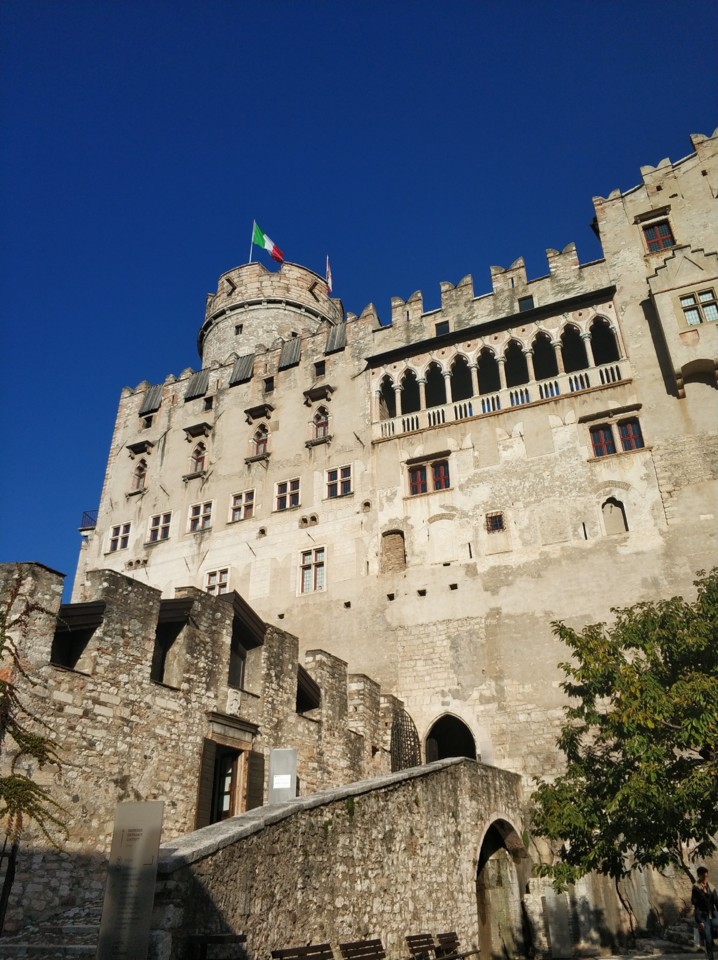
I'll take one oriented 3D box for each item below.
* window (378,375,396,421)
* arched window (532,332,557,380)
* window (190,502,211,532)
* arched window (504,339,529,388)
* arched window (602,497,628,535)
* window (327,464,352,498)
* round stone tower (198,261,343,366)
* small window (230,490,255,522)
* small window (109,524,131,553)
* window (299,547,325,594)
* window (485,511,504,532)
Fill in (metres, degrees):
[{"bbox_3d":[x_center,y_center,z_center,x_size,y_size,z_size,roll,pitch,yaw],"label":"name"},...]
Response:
[{"bbox_3d":[1.393,-3.985,35.674,0.830,2.496,0.300,-13,-32,20],"label":"window"},{"bbox_3d":[8.139,-5.467,33.111,1.015,2.679,0.300,-13,-32,20],"label":"arched window"},{"bbox_3d":[-8.379,1.971,39.784,1.361,1.594,0.300,-14,-33,22],"label":"window"},{"bbox_3d":[7.492,-5.509,35.555,1.150,2.750,0.350,-13,-33,20],"label":"arched window"},{"bbox_3d":[10.262,1.453,29.984,0.802,1.568,0.300,-13,-32,21],"label":"arched window"},{"bbox_3d":[-0.919,0.107,36.657,1.416,1.554,0.300,-14,-33,22],"label":"window"},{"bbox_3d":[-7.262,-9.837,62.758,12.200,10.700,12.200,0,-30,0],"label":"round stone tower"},{"bbox_3d":[-5.991,1.404,38.765,1.346,1.553,0.300,-14,-33,22],"label":"small window"},{"bbox_3d":[-13.340,3.245,41.843,1.264,1.580,0.300,-14,-33,22],"label":"small window"},{"bbox_3d":[-2.001,4.009,32.931,1.260,2.096,0.250,-14,-33,22],"label":"window"},{"bbox_3d":[5.502,1.726,30.286,0.707,0.875,0.200,-13,-32,20],"label":"window"}]

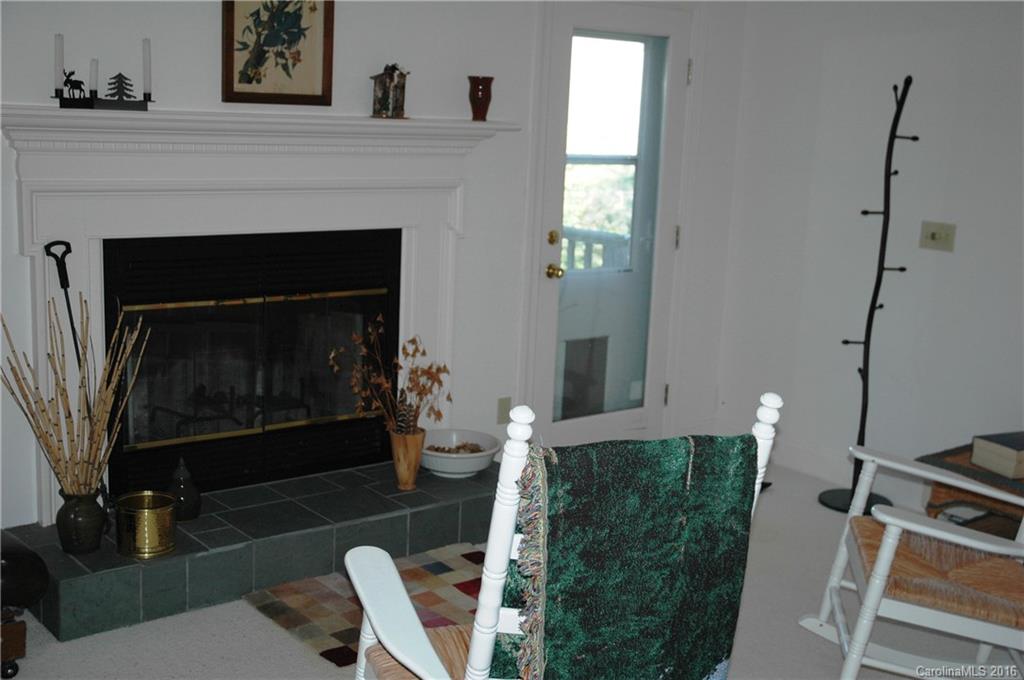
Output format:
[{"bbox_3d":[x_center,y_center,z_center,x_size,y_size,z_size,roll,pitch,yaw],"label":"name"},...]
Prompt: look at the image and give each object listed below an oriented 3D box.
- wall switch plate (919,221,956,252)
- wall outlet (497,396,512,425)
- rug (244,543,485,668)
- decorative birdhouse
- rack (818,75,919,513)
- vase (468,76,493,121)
[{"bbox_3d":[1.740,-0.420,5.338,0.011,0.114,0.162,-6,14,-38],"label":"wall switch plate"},{"bbox_3d":[-0.033,0.300,5.530,0.071,0.115,0.009,-6,14,-38],"label":"wall outlet"},{"bbox_3d":[-0.229,0.843,4.389,1.160,0.012,0.630,-6,14,-38],"label":"rug"},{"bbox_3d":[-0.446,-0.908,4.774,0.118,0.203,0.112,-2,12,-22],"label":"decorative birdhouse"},{"bbox_3d":[1.502,-0.181,5.409,0.300,1.785,0.300,-6,14,-38],"label":"rack"},{"bbox_3d":[-0.121,-0.927,5.027,0.094,0.180,0.094,2,11,0],"label":"vase"}]

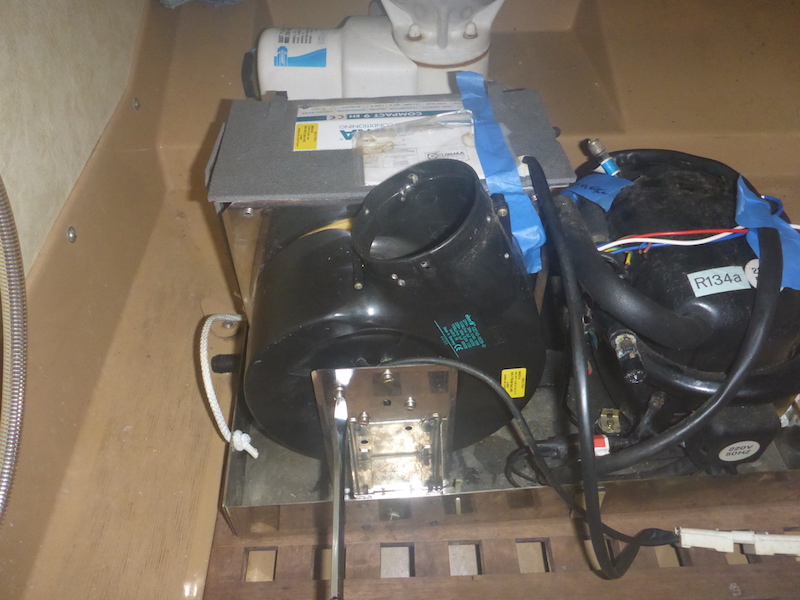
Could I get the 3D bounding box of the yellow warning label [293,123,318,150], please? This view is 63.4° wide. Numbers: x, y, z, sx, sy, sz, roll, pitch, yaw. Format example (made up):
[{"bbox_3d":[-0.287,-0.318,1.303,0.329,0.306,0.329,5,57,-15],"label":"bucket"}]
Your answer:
[{"bbox_3d":[-0.091,-0.160,0.631,0.021,0.002,0.044,-3,49,-2],"label":"yellow warning label"}]

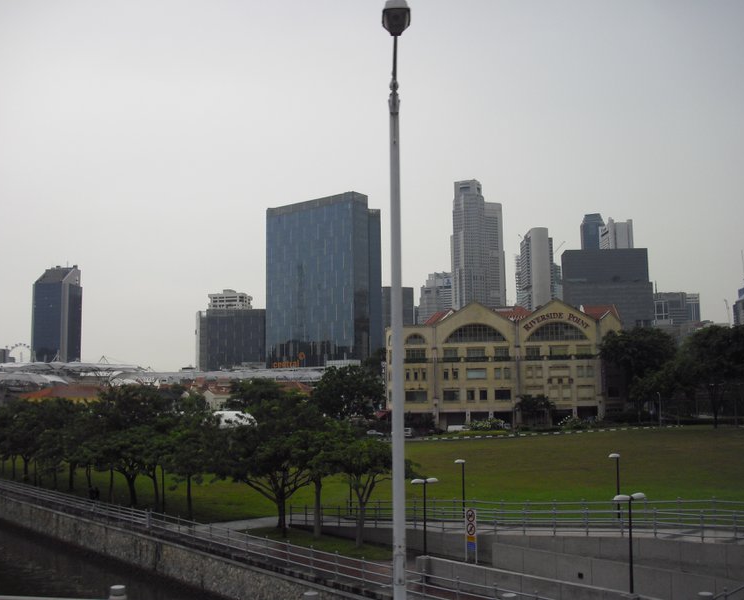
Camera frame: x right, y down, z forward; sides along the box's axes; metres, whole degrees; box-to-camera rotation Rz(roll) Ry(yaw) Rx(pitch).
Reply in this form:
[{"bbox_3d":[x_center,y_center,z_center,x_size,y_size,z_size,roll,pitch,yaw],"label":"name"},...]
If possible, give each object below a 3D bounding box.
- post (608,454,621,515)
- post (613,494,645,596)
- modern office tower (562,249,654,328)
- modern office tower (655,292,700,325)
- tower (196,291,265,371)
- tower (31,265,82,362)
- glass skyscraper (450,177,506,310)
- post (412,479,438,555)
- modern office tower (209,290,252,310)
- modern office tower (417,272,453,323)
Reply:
[{"bbox_3d":[13.075,9.975,46.930,0.450,3.400,0.750,-3,-7,20],"label":"post"},{"bbox_3d":[9.064,8.515,30.712,1.300,3.400,0.400,4,-8,-39],"label":"post"},{"bbox_3d":[234.230,24.917,861.734,88.000,149.830,45.000,-1,-6,3],"label":"modern office tower"},{"bbox_3d":[320.728,49.279,913.889,44.000,110.770,40.000,-1,-6,3],"label":"modern office tower"},{"bbox_3d":[-84.651,31.018,526.054,40.000,71.530,27.000,-1,-6,0],"label":"tower"},{"bbox_3d":[-283.911,34.177,787.939,33.000,127.990,28.000,-2,-6,7],"label":"tower"},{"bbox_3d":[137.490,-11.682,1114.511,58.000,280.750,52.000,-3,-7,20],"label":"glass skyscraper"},{"bbox_3d":[2.364,9.674,39.014,1.350,3.380,0.400,4,-8,-39],"label":"post"},{"bbox_3d":[-119.434,42.092,739.620,36.000,97.510,28.000,-1,-6,3],"label":"modern office tower"},{"bbox_3d":[82.516,49.173,1135.850,40.000,165.870,40.000,-3,-7,20],"label":"modern office tower"}]

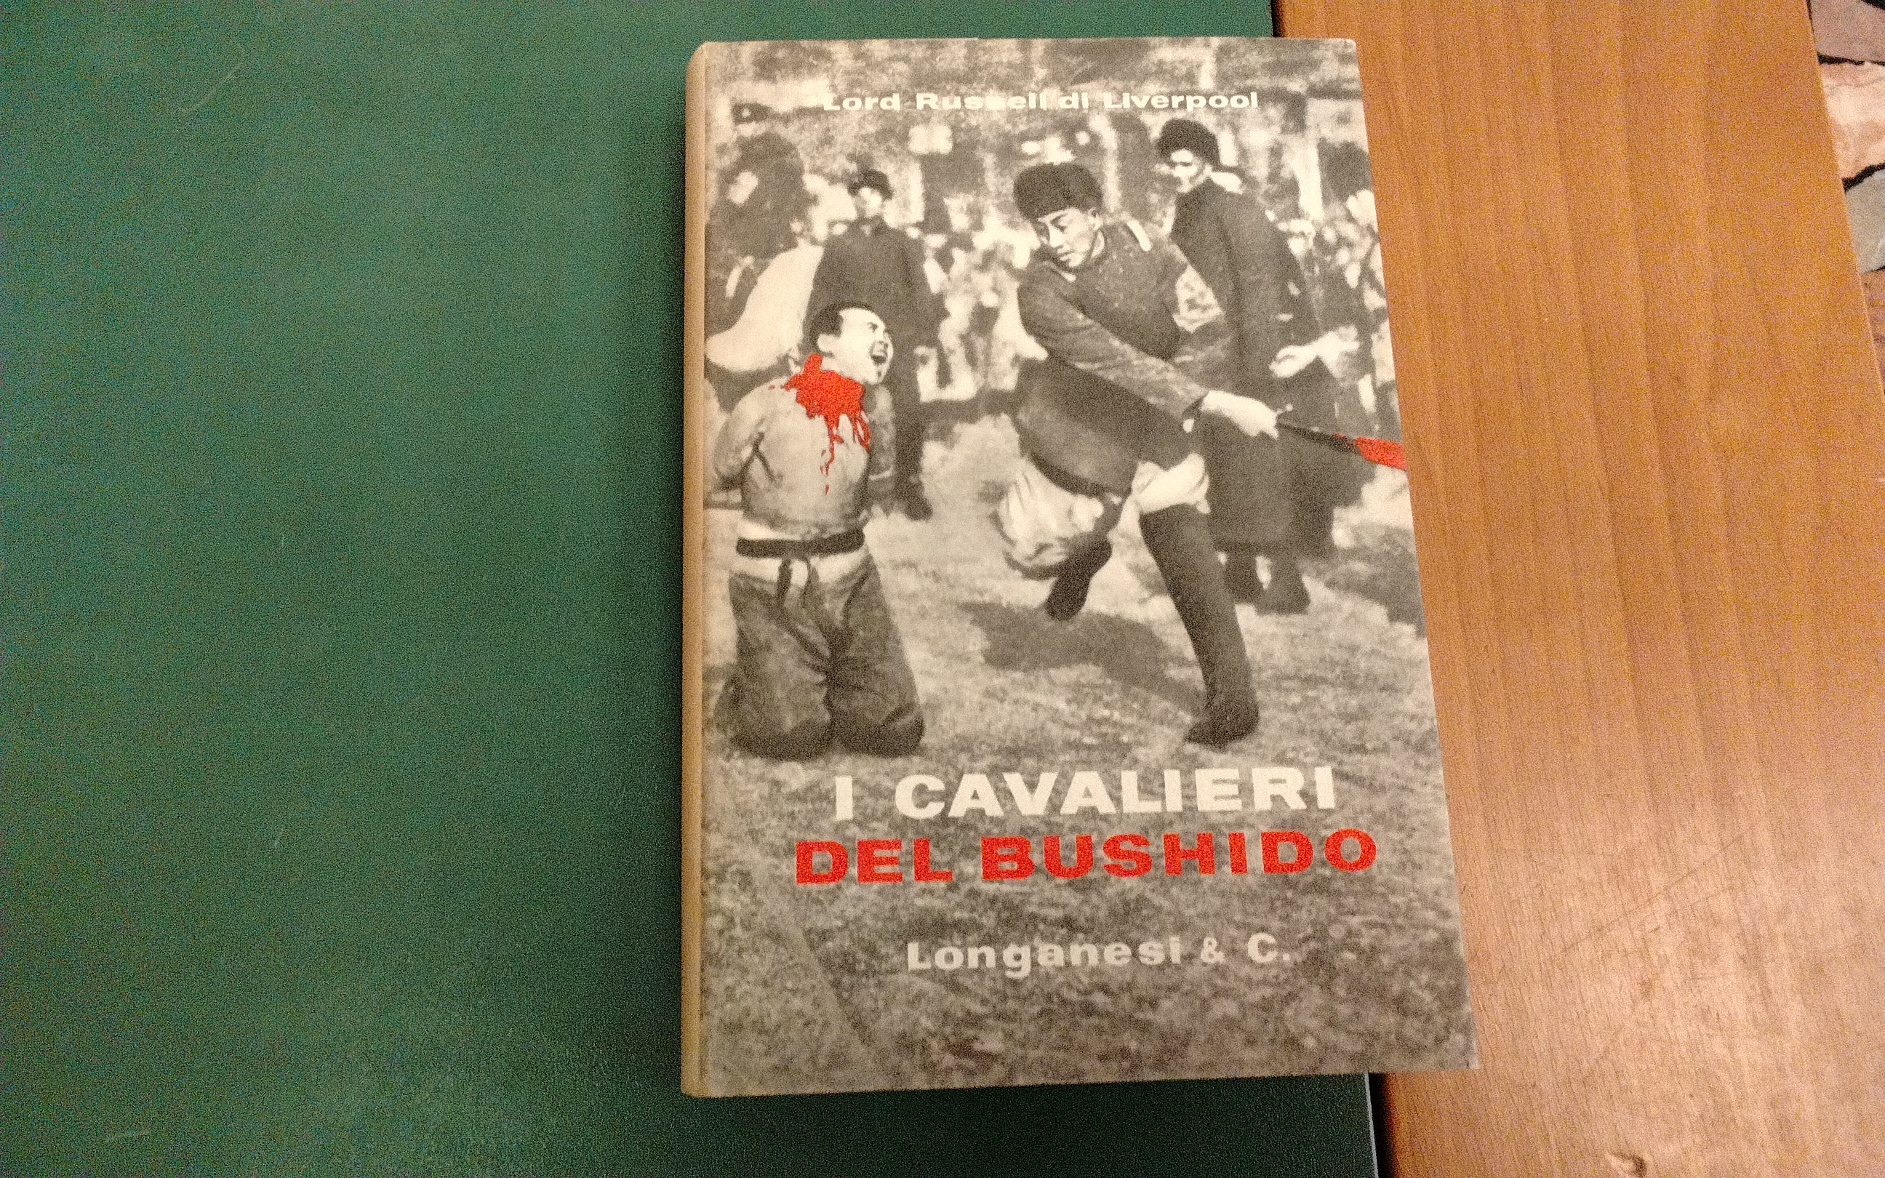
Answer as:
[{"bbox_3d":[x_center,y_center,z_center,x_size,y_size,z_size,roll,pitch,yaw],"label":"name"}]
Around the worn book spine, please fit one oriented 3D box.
[{"bbox_3d":[-0.047,-0.009,0.267,0.006,0.025,0.200,-2,77,-2],"label":"worn book spine"}]

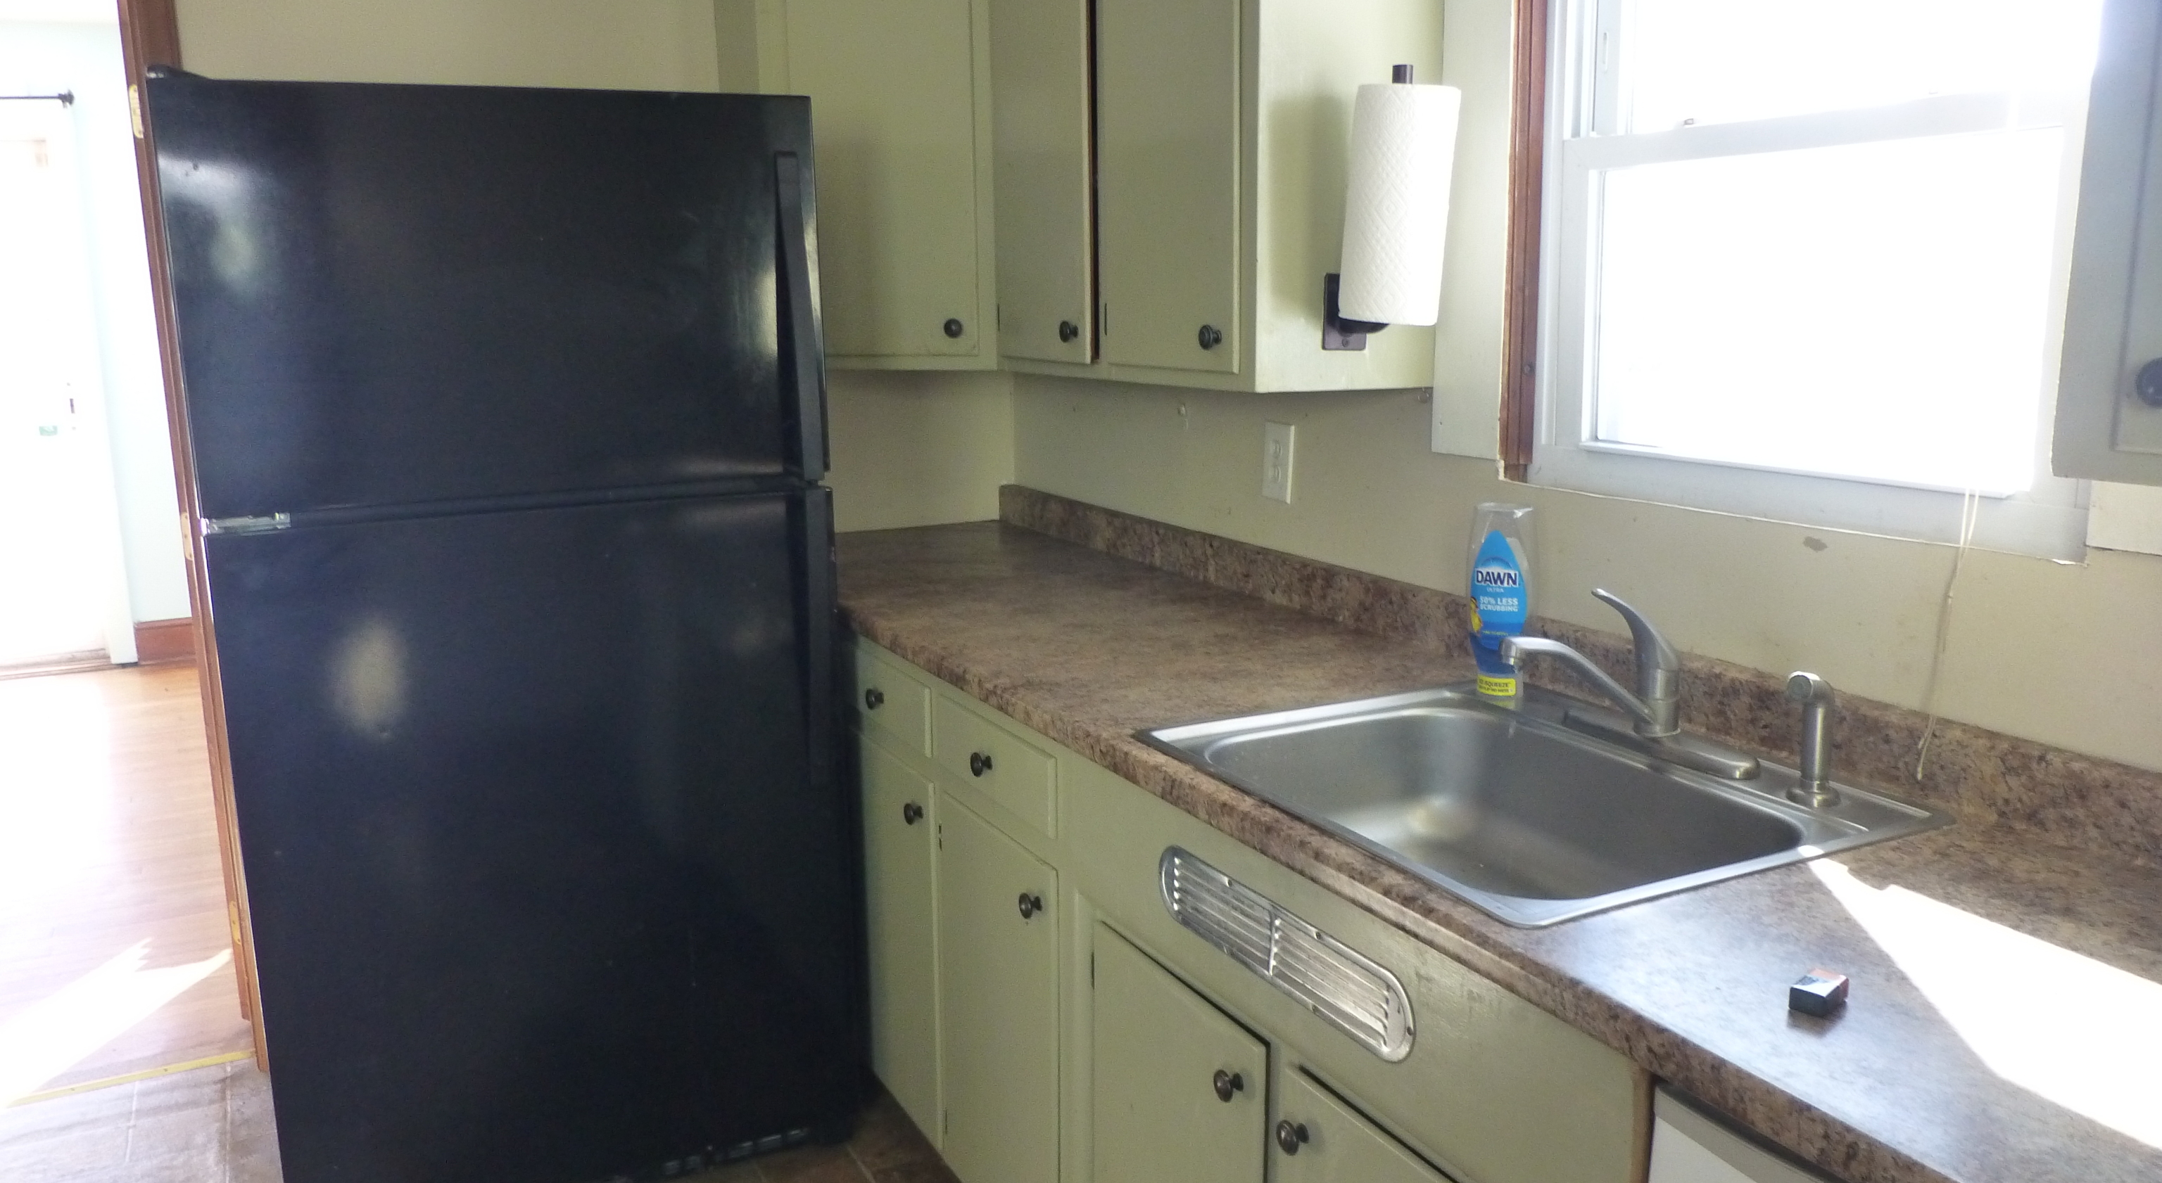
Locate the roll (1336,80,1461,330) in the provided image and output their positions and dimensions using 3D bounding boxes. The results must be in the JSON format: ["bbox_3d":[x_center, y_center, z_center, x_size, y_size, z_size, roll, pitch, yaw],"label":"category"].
[{"bbox_3d":[0.408,-0.490,1.917,0.128,0.285,0.128,2,16,-1],"label":"roll"}]

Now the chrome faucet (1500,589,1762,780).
[{"bbox_3d":[0.546,0.088,1.609,0.268,0.190,0.250,-6,13,-27],"label":"chrome faucet"}]

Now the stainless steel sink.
[{"bbox_3d":[0.451,0.268,1.611,0.550,0.175,0.632,-6,13,-27],"label":"stainless steel sink"}]

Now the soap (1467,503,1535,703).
[{"bbox_3d":[0.527,0.013,1.858,0.084,0.242,0.058,6,13,29],"label":"soap"}]

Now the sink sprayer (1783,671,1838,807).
[{"bbox_3d":[0.725,0.142,1.477,0.062,0.135,0.055,-9,14,-35],"label":"sink sprayer"}]

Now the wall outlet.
[{"bbox_3d":[0.326,-0.213,2.467,0.008,0.124,0.079,-6,13,-27],"label":"wall outlet"}]

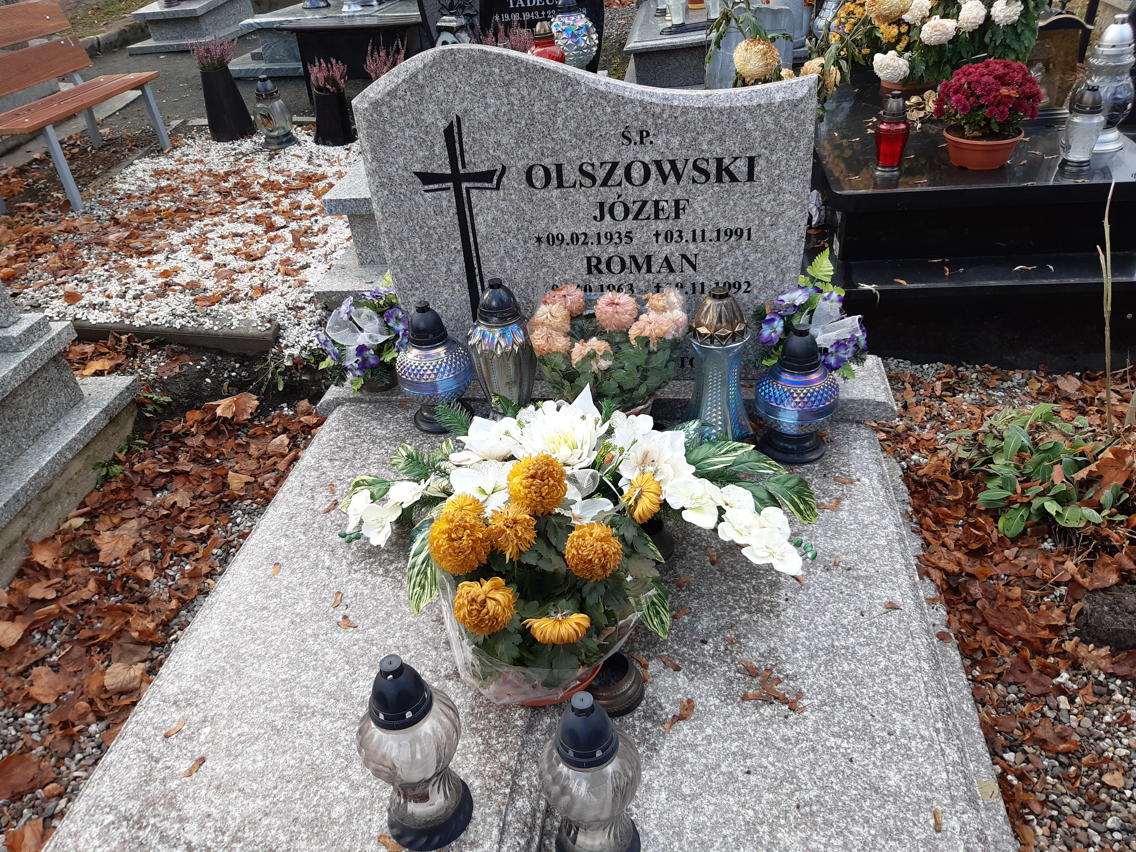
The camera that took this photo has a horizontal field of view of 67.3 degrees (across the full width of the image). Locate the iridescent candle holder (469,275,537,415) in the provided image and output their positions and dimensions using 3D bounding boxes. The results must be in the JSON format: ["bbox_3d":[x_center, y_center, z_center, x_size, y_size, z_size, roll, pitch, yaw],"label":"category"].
[{"bbox_3d":[-0.125,-0.141,1.677,0.137,0.316,0.137,0,33,9],"label":"iridescent candle holder"}]

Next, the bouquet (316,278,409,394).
[{"bbox_3d":[-0.431,-0.195,1.814,0.205,0.245,0.185,10,35,22],"label":"bouquet"}]

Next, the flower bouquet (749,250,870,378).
[{"bbox_3d":[0.474,-0.221,1.679,0.235,0.270,0.200,-10,33,-8],"label":"flower bouquet"}]

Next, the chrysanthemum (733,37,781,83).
[{"bbox_3d":[0.542,-1.049,2.450,0.132,0.122,0.132,1,34,10],"label":"chrysanthemum"}]

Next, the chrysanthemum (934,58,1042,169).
[{"bbox_3d":[1.149,-0.869,2.339,0.285,0.260,0.280,1,34,10],"label":"chrysanthemum"}]

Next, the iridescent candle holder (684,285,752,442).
[{"bbox_3d":[0.301,-0.126,1.704,0.138,0.314,0.138,1,34,10],"label":"iridescent candle holder"}]

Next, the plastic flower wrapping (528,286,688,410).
[{"bbox_3d":[0.088,-0.126,1.752,0.295,0.295,0.270,1,34,10],"label":"plastic flower wrapping"}]

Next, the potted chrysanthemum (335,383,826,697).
[{"bbox_3d":[0.005,0.139,1.344,0.765,0.315,0.510,1,34,10],"label":"potted chrysanthemum"}]

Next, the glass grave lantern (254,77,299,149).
[{"bbox_3d":[-1.680,-1.795,4.836,0.205,0.360,0.205,-1,34,7],"label":"glass grave lantern"}]

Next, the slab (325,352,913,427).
[{"bbox_3d":[0.061,-0.081,1.866,1.220,0.070,0.201,0,33,9],"label":"slab"}]

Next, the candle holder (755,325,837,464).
[{"bbox_3d":[0.426,-0.069,1.580,0.156,0.268,0.156,0,33,9],"label":"candle holder"}]

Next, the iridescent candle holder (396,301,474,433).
[{"bbox_3d":[-0.271,-0.129,1.723,0.156,0.268,0.156,0,33,9],"label":"iridescent candle holder"}]

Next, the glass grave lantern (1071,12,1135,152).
[{"bbox_3d":[1.489,-0.961,2.364,0.175,0.330,0.175,1,34,10],"label":"glass grave lantern"}]

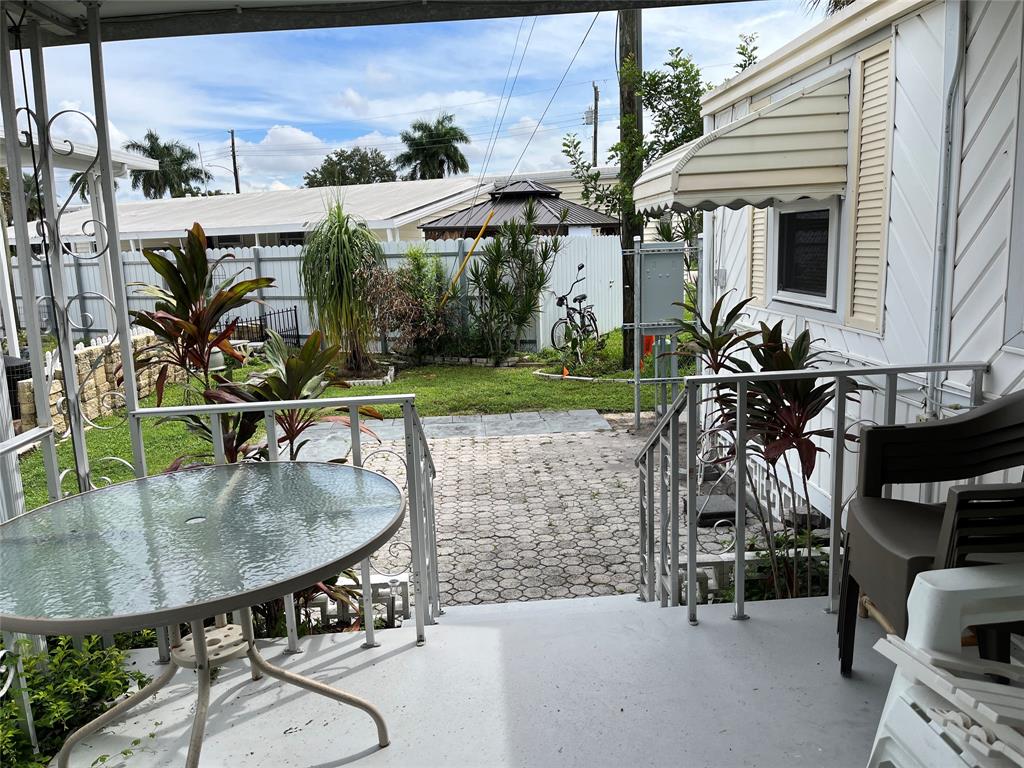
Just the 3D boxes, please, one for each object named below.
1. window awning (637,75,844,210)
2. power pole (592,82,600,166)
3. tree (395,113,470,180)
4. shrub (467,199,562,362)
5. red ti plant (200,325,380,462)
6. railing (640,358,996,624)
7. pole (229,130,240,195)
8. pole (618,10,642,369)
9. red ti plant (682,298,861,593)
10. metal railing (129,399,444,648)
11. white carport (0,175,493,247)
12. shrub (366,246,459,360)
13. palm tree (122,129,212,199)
[{"bbox_3d":[1.174,-1.263,4.147,0.860,0.610,0.900,-3,10,-3],"label":"window awning"},{"bbox_3d":[4.713,-11.154,42.253,0.360,10.200,0.360,-3,11,-4],"label":"power pole"},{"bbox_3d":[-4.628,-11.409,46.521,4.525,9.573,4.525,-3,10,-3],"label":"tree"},{"bbox_3d":[0.011,-1.624,11.949,1.500,2.480,1.400,-3,11,-4],"label":"shrub"},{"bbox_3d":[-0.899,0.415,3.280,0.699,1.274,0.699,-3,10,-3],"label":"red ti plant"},{"bbox_3d":[1.147,0.444,3.193,1.130,1.160,0.820,-3,11,-4],"label":"railing"},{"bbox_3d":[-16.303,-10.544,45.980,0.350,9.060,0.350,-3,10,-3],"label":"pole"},{"bbox_3d":[1.522,-3.912,10.235,0.300,7.500,0.300,-3,11,-4],"label":"pole"},{"bbox_3d":[1.074,0.346,3.353,0.870,1.500,0.750,-3,11,-4],"label":"red ti plant"},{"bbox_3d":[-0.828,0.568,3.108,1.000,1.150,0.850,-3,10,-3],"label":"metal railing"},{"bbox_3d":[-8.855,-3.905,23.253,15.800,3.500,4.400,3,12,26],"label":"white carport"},{"bbox_3d":[-1.550,-1.269,11.996,1.425,1.722,1.283,-3,10,-3],"label":"shrub"},{"bbox_3d":[-17.644,-8.995,40.073,4.528,8.268,4.528,-3,10,-3],"label":"palm tree"}]

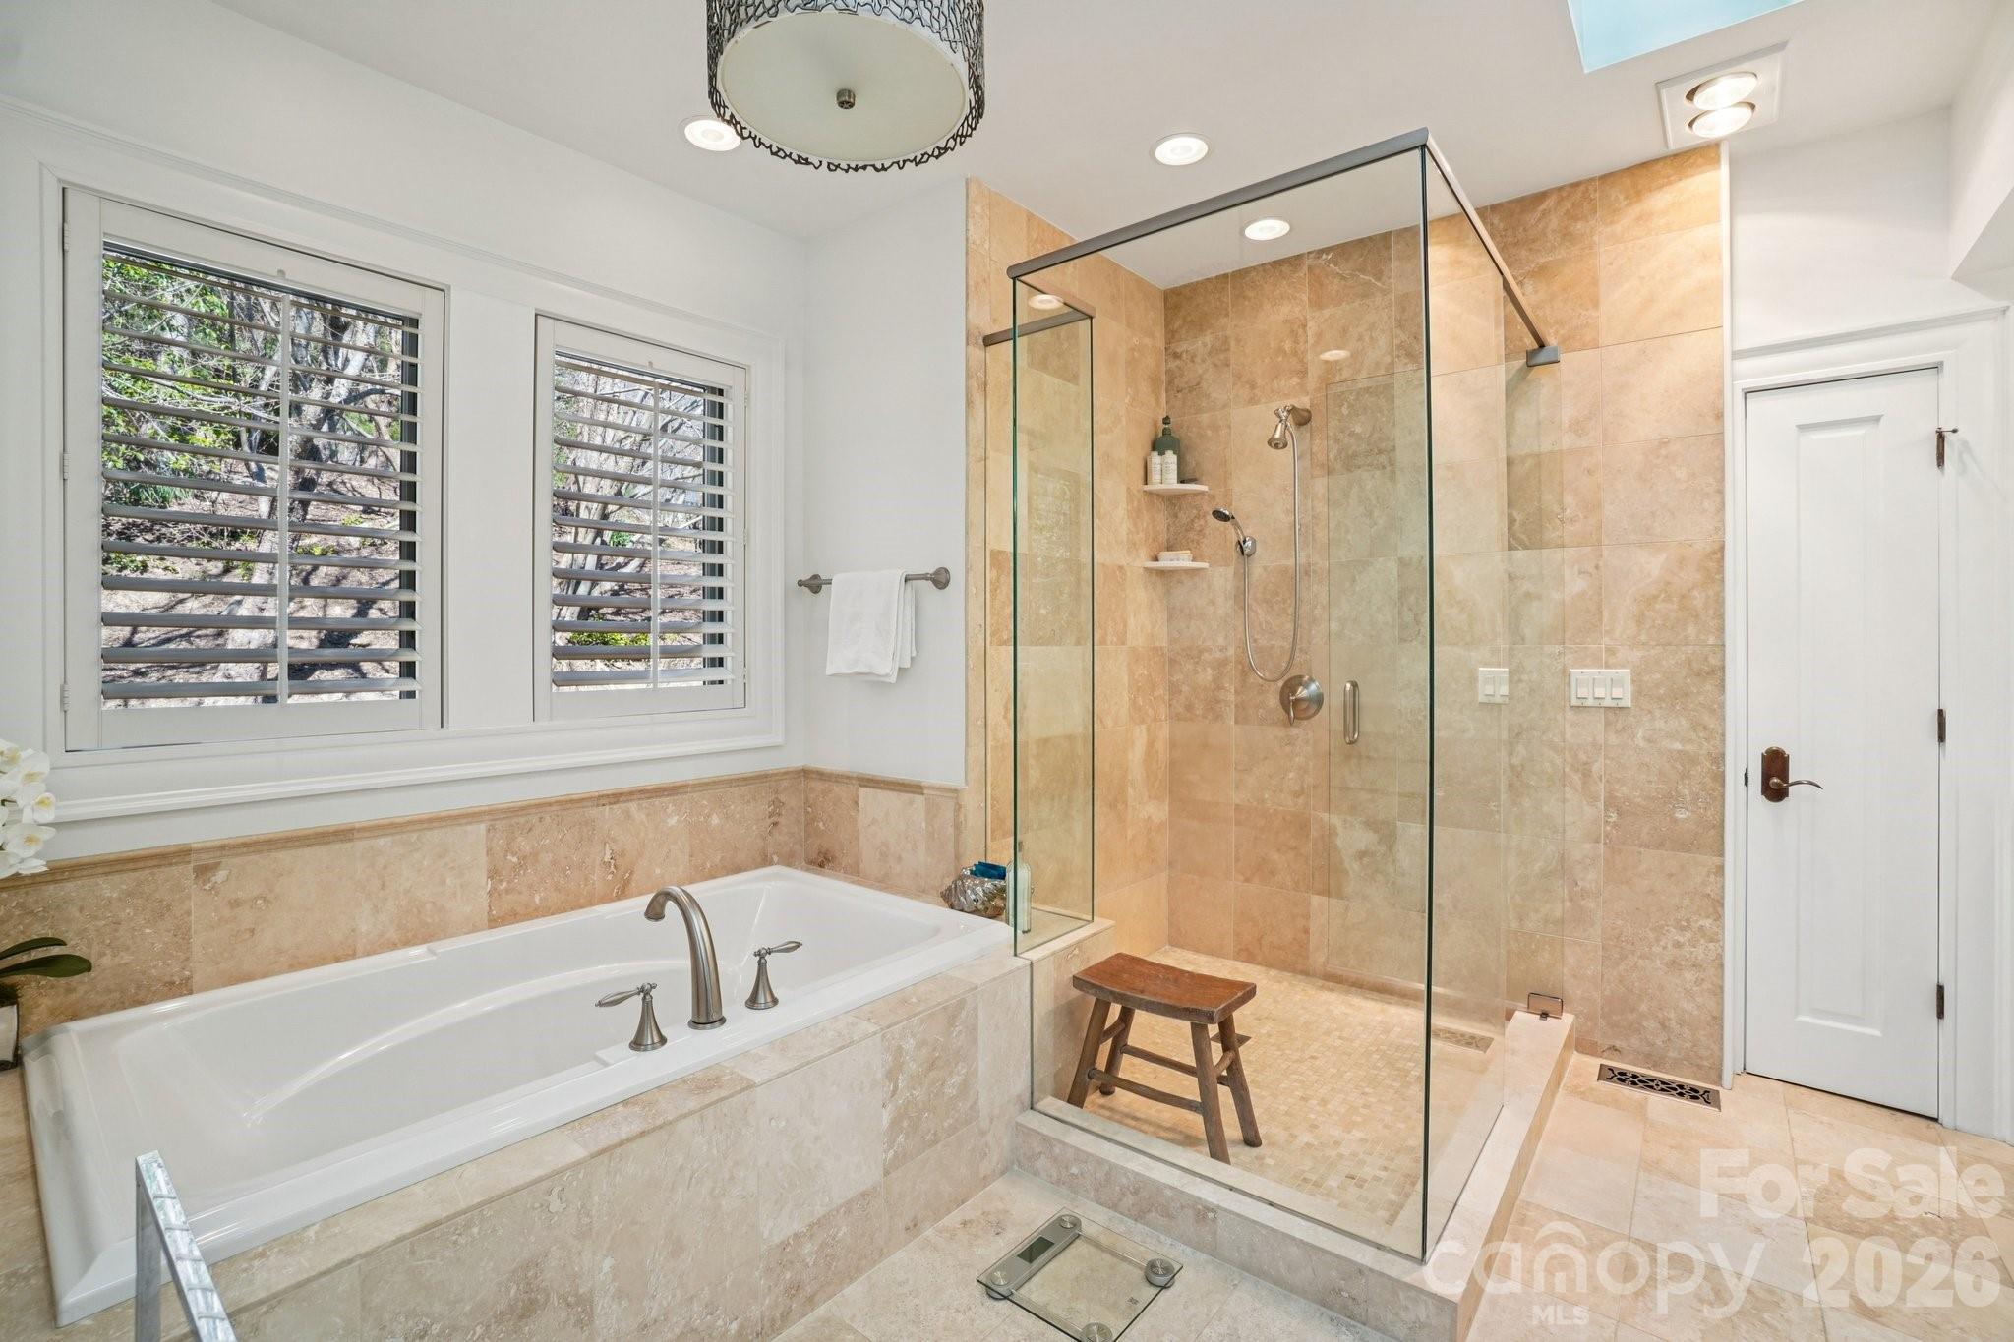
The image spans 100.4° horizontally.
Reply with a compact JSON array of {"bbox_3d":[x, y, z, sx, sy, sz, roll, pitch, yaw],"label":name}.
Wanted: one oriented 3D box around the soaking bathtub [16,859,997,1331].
[{"bbox_3d":[-0.925,0.919,1.900,1.056,0.500,1.653,0,0,40],"label":"soaking bathtub"}]

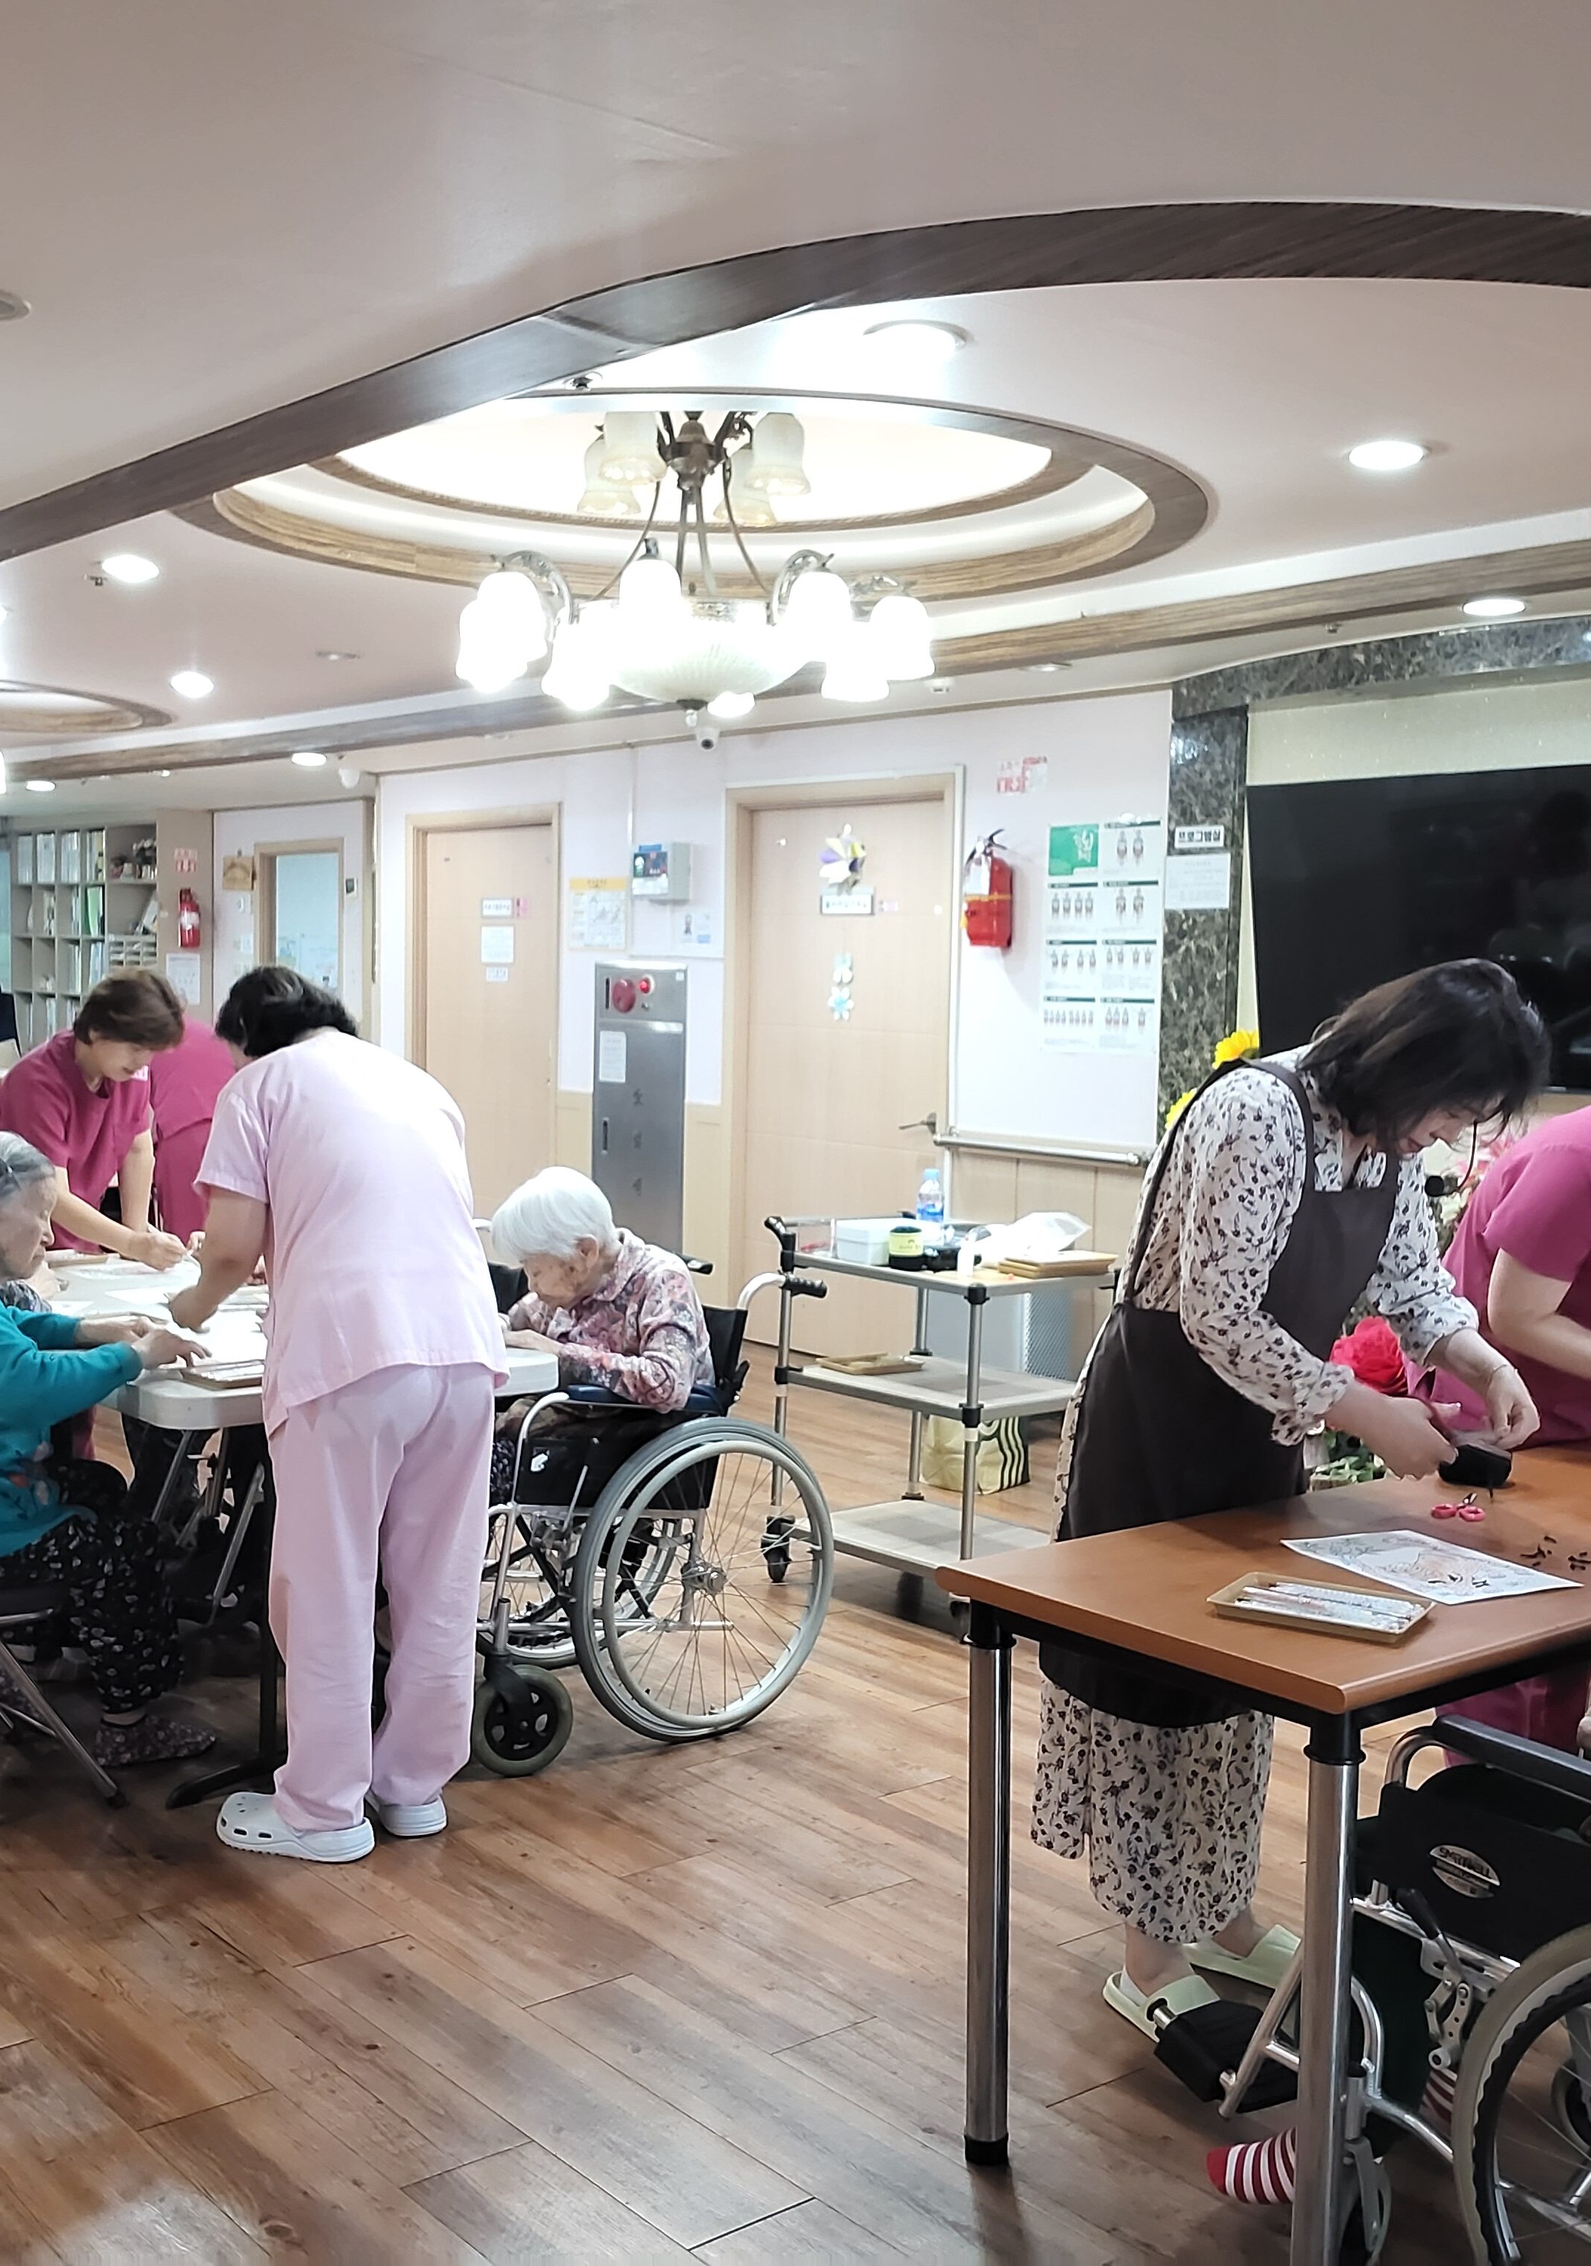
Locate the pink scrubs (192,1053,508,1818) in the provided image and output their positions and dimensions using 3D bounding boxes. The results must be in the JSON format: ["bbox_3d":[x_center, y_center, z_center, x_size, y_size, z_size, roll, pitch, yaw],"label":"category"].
[{"bbox_3d":[-0.726,0.483,3.810,0.500,1.280,0.500,-2,5,-42],"label":"pink scrubs"}]

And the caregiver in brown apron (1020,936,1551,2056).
[{"bbox_3d":[0.676,0.500,3.151,0.520,1.475,0.730,-3,5,-43],"label":"caregiver in brown apron"}]

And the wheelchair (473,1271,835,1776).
[{"bbox_3d":[-0.461,0.697,4.406,1.000,0.870,0.640,-2,5,-35],"label":"wheelchair"}]

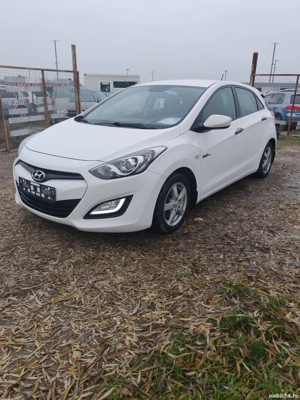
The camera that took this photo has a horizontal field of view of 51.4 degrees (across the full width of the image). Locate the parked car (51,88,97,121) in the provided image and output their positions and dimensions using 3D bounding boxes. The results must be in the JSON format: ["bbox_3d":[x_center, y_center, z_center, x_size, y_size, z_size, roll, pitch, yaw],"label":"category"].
[{"bbox_3d":[-3.092,-3.592,12.307,1.750,1.500,4.300,-8,20,-22],"label":"parked car"}]

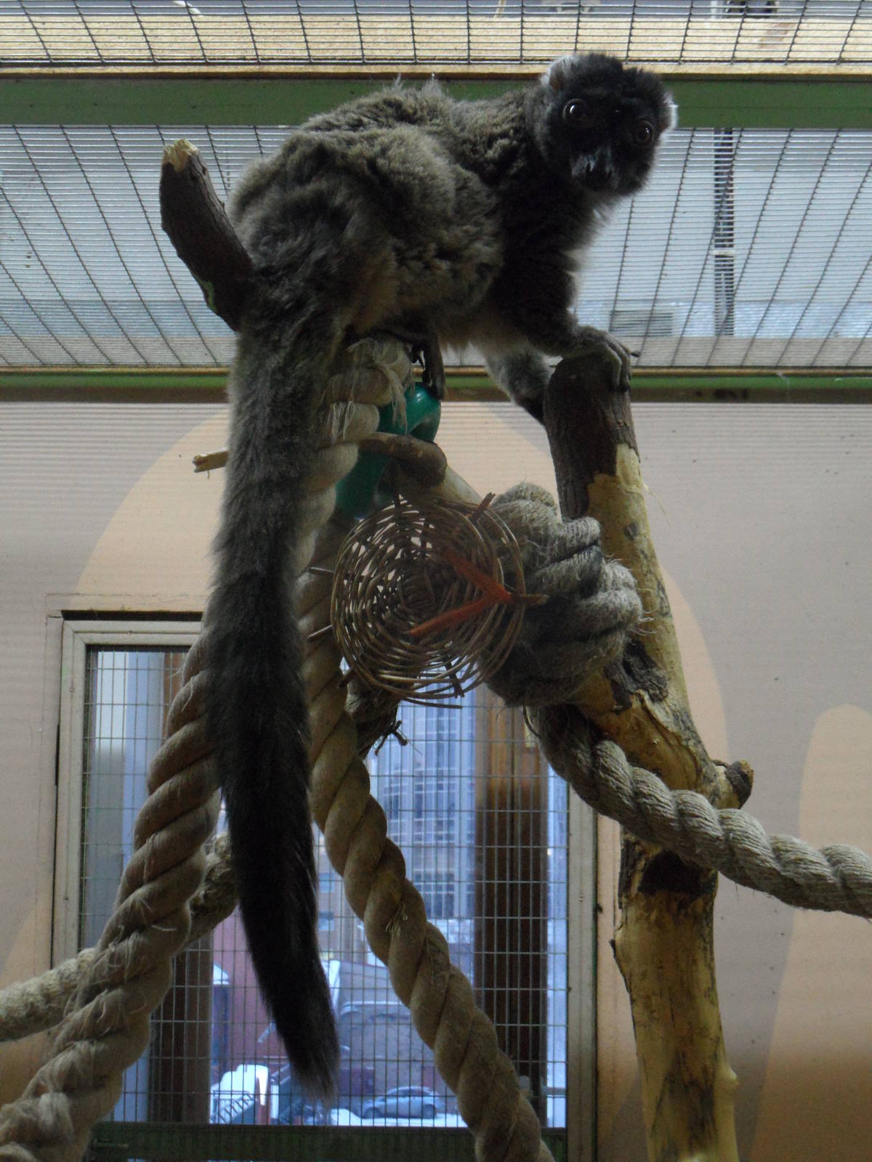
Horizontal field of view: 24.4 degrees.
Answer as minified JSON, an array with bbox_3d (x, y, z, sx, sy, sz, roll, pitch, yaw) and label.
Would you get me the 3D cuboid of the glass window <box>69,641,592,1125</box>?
[{"bbox_3d":[-0.153,0.425,2.850,0.699,0.683,0.060,0,-8,2],"label":"glass window"}]

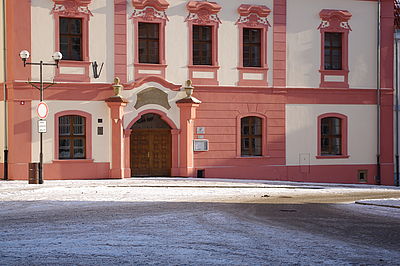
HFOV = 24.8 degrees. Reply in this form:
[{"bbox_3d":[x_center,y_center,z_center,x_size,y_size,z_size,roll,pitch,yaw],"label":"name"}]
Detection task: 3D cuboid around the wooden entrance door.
[{"bbox_3d":[-2.217,0.909,41.286,1.975,2.154,0.150,0,0,-26],"label":"wooden entrance door"}]

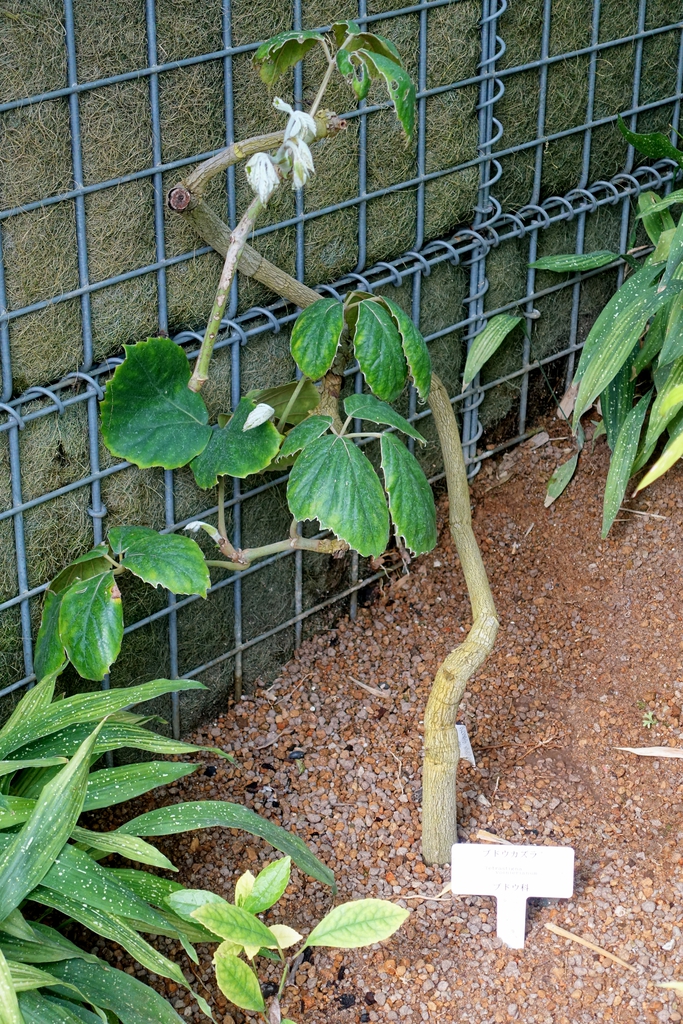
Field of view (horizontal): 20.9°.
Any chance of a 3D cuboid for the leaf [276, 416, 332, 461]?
[{"bbox_3d":[-0.031,-0.062,1.570,0.066,0.022,0.042,-31,18,21],"label":"leaf"}]

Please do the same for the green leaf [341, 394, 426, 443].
[{"bbox_3d":[0.037,-0.082,1.610,0.086,0.026,0.052,21,18,-25],"label":"green leaf"}]

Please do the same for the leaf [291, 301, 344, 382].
[{"bbox_3d":[-0.022,-0.161,1.730,0.046,0.076,0.030,15,12,14],"label":"leaf"}]

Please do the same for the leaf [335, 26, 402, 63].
[{"bbox_3d":[0.022,-0.397,1.570,0.055,0.030,0.042,-8,28,-15],"label":"leaf"}]

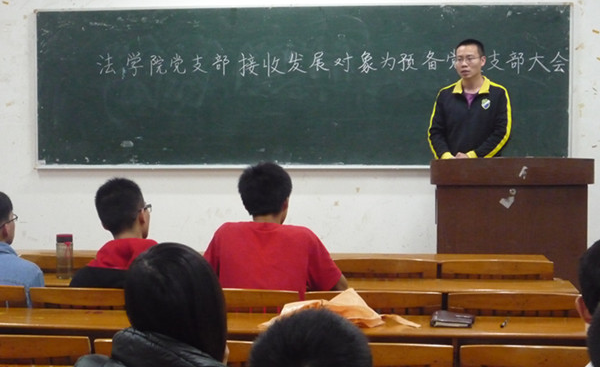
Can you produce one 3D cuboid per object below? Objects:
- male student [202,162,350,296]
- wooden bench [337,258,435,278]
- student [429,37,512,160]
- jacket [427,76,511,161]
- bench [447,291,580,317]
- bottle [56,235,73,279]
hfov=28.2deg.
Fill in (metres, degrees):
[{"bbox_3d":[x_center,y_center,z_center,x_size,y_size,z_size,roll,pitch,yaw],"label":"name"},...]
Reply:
[{"bbox_3d":[-0.071,0.540,4.570,0.520,1.250,0.720,0,3,7],"label":"male student"},{"bbox_3d":[0.368,0.713,5.321,0.480,0.800,0.420,0,3,5],"label":"wooden bench"},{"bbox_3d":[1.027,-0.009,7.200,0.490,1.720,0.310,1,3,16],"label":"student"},{"bbox_3d":[1.027,-0.311,7.200,0.480,0.660,0.280,1,3,16],"label":"jacket"},{"bbox_3d":[0.775,0.764,4.328,0.480,0.800,0.420,0,3,5],"label":"bench"},{"bbox_3d":[-0.997,0.309,5.060,0.068,0.188,0.068,0,3,5],"label":"bottle"}]

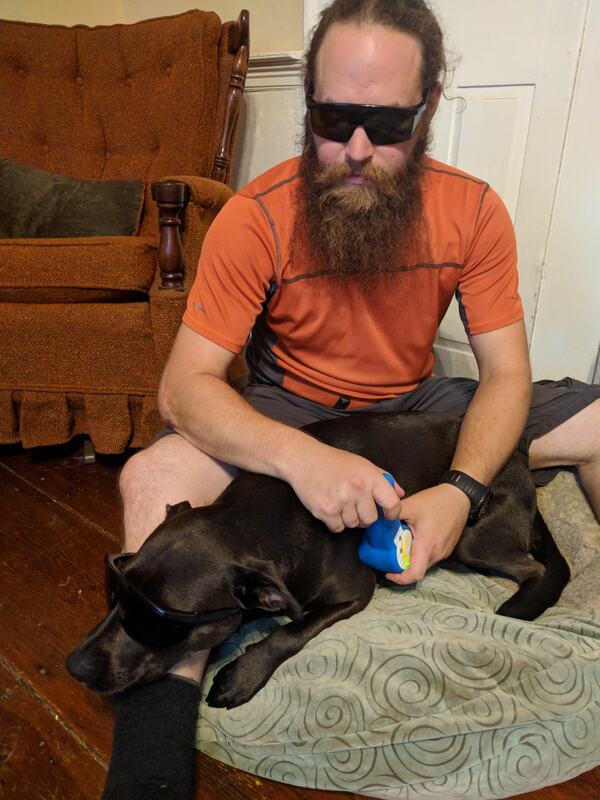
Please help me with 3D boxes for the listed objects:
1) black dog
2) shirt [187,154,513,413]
[{"bbox_3d":[0.032,0.173,0.806,0.656,0.220,0.303,-7,22,-22],"label":"black dog"},{"bbox_3d":[0.075,-0.190,1.050,0.530,0.470,0.310,0,28,-5],"label":"shirt"}]

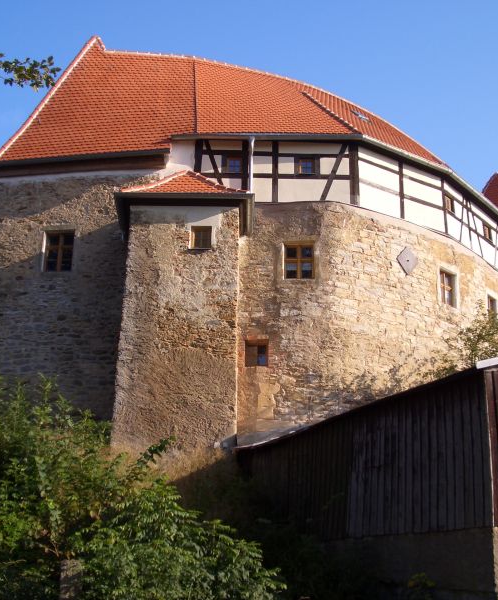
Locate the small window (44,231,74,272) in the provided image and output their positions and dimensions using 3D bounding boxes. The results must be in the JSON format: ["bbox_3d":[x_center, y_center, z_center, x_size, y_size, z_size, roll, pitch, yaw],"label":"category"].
[{"bbox_3d":[-5.683,-1.455,24.168,0.900,1.320,0.200,-2,-16,10],"label":"small window"}]

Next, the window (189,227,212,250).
[{"bbox_3d":[-1.270,-1.621,21.318,0.570,0.670,0.180,1,-16,0],"label":"window"}]

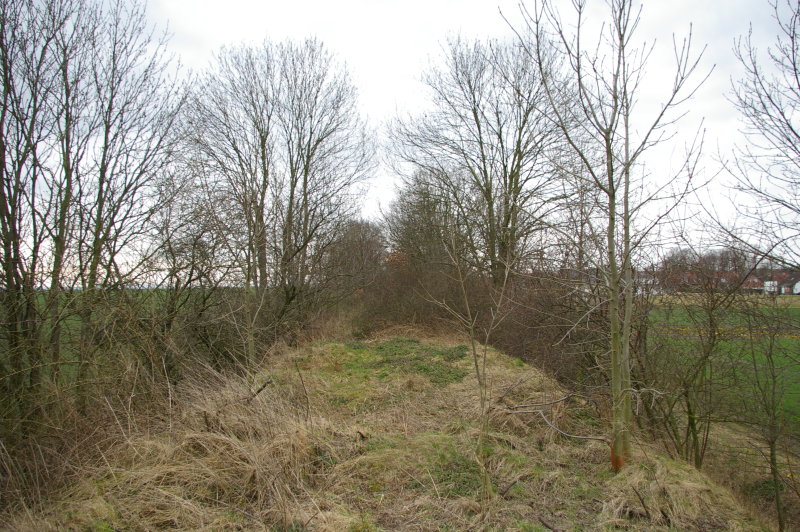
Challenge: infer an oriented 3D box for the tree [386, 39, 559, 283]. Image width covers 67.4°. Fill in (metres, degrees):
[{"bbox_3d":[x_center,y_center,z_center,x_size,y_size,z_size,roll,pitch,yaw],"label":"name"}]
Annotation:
[{"bbox_3d":[3.200,-3.400,25.200,7.300,12.100,6.900,0,-2,0],"label":"tree"}]

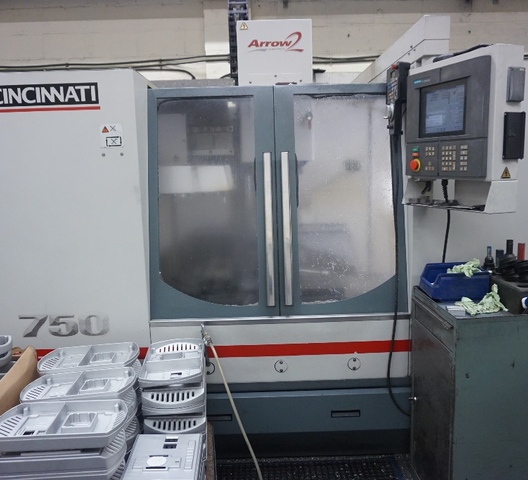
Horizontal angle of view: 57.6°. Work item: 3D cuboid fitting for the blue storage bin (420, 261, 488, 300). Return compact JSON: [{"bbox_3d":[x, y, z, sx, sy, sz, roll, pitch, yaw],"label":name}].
[{"bbox_3d":[0.873,0.193,2.209,0.245,0.130,0.215,-1,8,4],"label":"blue storage bin"}]

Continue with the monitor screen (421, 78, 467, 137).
[{"bbox_3d":[0.791,-0.569,2.108,0.025,0.223,0.295,-5,10,-20],"label":"monitor screen"}]

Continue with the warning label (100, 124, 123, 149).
[{"bbox_3d":[-0.738,-0.501,2.324,0.107,0.114,0.003,-2,8,0],"label":"warning label"}]

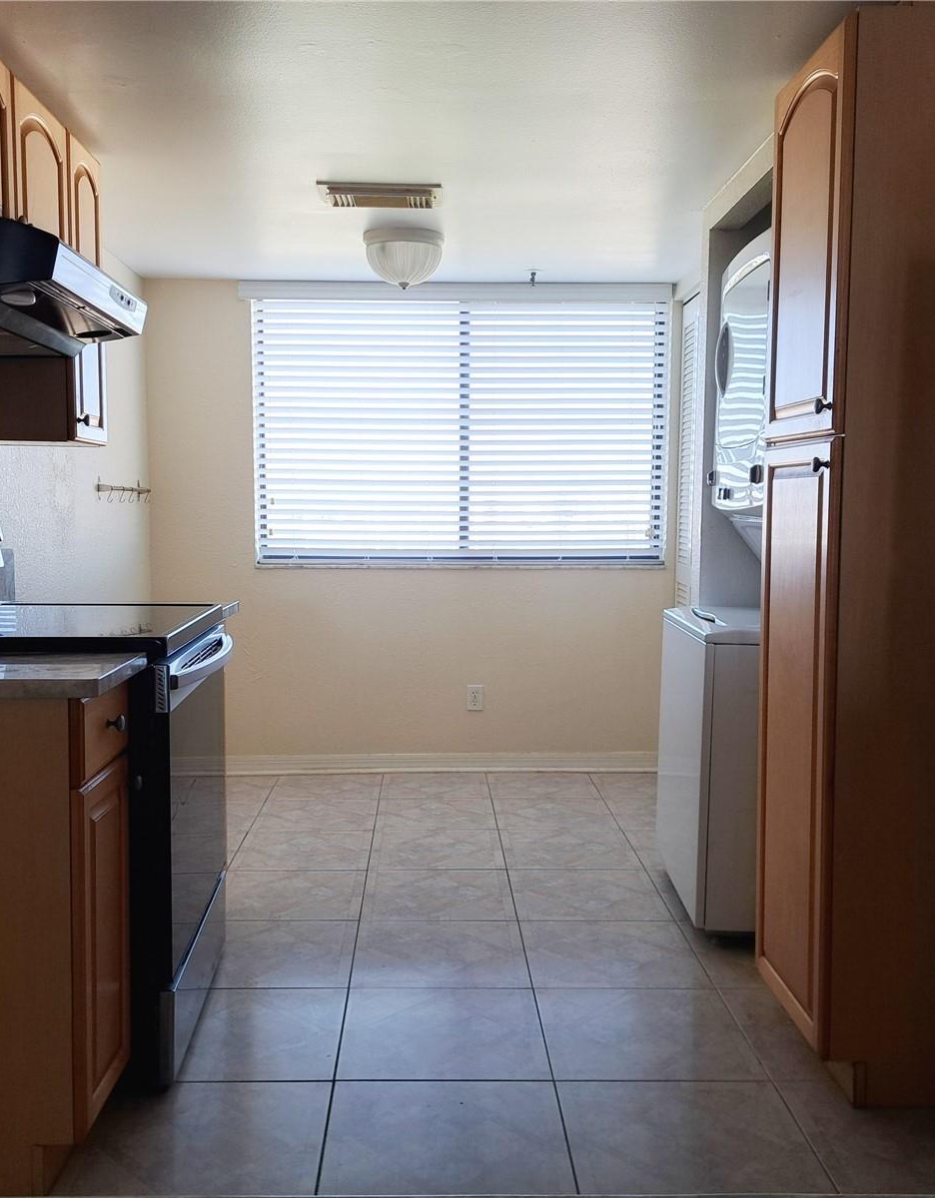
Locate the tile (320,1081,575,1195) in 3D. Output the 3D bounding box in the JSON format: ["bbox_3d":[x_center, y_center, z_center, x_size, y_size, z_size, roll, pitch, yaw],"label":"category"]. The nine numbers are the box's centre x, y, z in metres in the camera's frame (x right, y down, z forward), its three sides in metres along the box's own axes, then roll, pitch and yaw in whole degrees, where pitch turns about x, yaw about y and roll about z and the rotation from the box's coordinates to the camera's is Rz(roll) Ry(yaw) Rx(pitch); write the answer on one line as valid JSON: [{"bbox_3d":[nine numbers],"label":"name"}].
[{"bbox_3d":[-0.039,1.026,2.068,0.453,0.010,0.450,0,5,-2],"label":"tile"}]

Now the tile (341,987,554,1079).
[{"bbox_3d":[-0.057,0.986,2.511,0.455,0.010,0.455,0,4,-2],"label":"tile"}]

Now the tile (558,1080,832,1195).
[{"bbox_3d":[0.416,1.028,2.084,0.453,0.010,0.450,0,5,-2],"label":"tile"}]

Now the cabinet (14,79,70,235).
[{"bbox_3d":[-1.136,-0.954,2.561,0.313,0.387,0.382,1,5,-2],"label":"cabinet"}]

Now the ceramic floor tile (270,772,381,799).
[{"bbox_3d":[-0.593,0.801,4.735,0.453,0.010,0.450,0,5,-2],"label":"ceramic floor tile"}]

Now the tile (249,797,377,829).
[{"bbox_3d":[-0.583,0.846,4.333,0.457,0.010,0.457,1,5,-2],"label":"tile"}]

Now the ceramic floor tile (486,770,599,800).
[{"bbox_3d":[0.319,0.804,4.768,0.453,0.010,0.450,0,5,-2],"label":"ceramic floor tile"}]

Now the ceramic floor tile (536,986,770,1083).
[{"bbox_3d":[0.404,1.002,2.558,0.457,0.010,0.457,1,5,-2],"label":"ceramic floor tile"}]

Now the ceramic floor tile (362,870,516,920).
[{"bbox_3d":[-0.088,0.915,3.410,0.453,0.010,0.450,0,5,-2],"label":"ceramic floor tile"}]

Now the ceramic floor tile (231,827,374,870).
[{"bbox_3d":[-0.562,0.879,3.861,0.455,0.010,0.455,0,4,-2],"label":"ceramic floor tile"}]

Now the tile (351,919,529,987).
[{"bbox_3d":[-0.073,0.951,2.966,0.455,0.010,0.455,0,4,-2],"label":"tile"}]

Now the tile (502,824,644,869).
[{"bbox_3d":[0.354,0.891,3.915,0.457,0.010,0.457,1,5,-2],"label":"tile"}]

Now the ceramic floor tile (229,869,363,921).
[{"bbox_3d":[-0.549,0.919,3.428,0.457,0.010,0.457,1,5,-2],"label":"ceramic floor tile"}]

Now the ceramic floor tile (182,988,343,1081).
[{"bbox_3d":[-0.513,0.983,2.494,0.455,0.010,0.455,0,4,-2],"label":"ceramic floor tile"}]

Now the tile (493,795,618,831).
[{"bbox_3d":[0.338,0.854,4.367,0.457,0.010,0.457,1,5,-2],"label":"tile"}]

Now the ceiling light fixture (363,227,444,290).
[{"bbox_3d":[-0.230,-1.227,4.057,0.291,0.182,0.291,1,5,-2],"label":"ceiling light fixture"}]

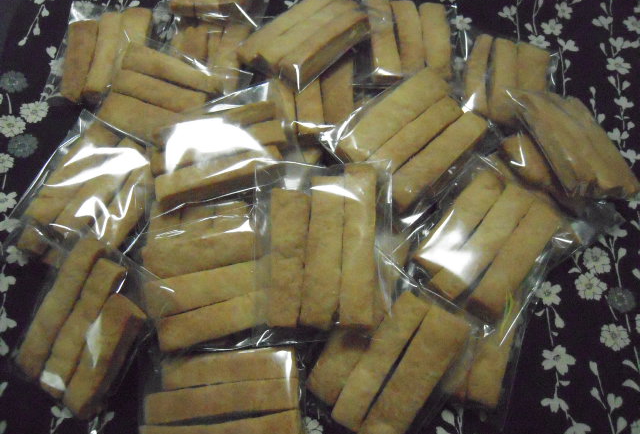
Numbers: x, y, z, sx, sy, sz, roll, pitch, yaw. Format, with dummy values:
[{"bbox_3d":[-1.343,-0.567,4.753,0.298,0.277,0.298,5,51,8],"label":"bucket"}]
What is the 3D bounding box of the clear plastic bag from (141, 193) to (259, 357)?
[{"bbox_3d":[-0.081,0.048,0.412,0.120,0.026,0.090,-15,63,-8],"label":"clear plastic bag"}]

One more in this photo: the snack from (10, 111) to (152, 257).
[{"bbox_3d":[-0.211,-0.029,0.459,0.090,0.026,0.120,14,63,7],"label":"snack"}]

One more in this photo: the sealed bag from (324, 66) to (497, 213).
[{"bbox_3d":[0.081,-0.069,0.458,0.089,0.026,0.124,41,69,19],"label":"sealed bag"}]

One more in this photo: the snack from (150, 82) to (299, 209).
[{"bbox_3d":[-0.085,-0.062,0.458,0.120,0.026,0.088,-14,63,-7],"label":"snack"}]

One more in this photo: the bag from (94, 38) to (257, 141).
[{"bbox_3d":[-0.141,-0.123,0.500,0.122,0.025,0.088,17,63,9],"label":"bag"}]

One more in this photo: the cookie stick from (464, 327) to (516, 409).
[{"bbox_3d":[0.138,0.095,0.410,0.024,0.018,0.106,18,63,9],"label":"cookie stick"}]

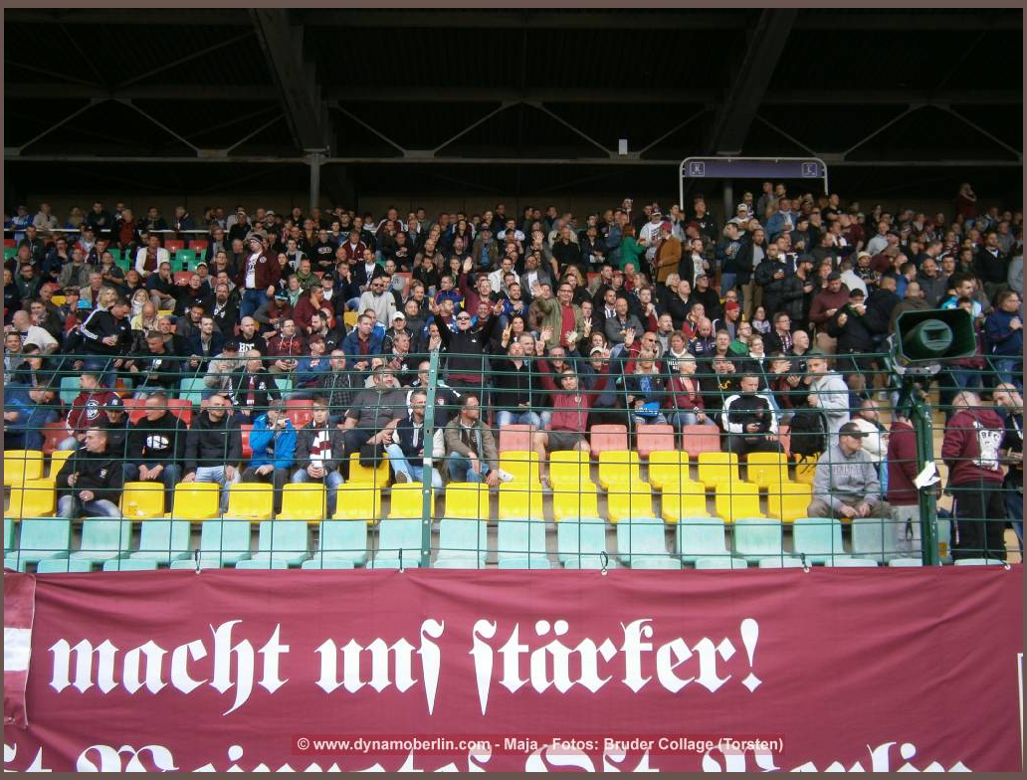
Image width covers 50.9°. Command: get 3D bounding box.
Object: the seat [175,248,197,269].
[{"bbox_3d":[-6.544,-2.629,21.500,0.430,0.380,0.400,0,-5,0],"label":"seat"}]

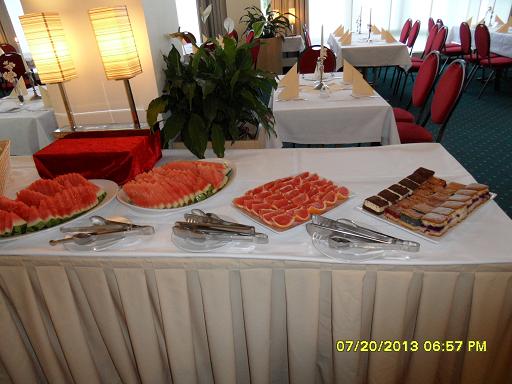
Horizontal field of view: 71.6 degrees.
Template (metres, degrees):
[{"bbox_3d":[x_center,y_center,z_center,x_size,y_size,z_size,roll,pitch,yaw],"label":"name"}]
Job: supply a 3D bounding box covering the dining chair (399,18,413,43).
[{"bbox_3d":[2.349,-2.528,6.282,0.580,0.930,0.460,-1,29,7],"label":"dining chair"}]

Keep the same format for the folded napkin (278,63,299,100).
[{"bbox_3d":[0.237,-0.765,2.502,0.160,0.220,0.150,-1,30,5],"label":"folded napkin"}]

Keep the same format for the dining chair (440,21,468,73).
[{"bbox_3d":[2.736,-1.923,5.077,0.520,0.900,0.450,-1,30,5],"label":"dining chair"}]

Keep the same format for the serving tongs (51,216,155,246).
[{"bbox_3d":[-0.515,0.127,1.196,0.310,0.045,0.120,-1,30,5],"label":"serving tongs"}]

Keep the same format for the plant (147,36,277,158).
[{"bbox_3d":[-0.205,-0.545,1.847,0.620,0.520,0.600,-1,29,7],"label":"plant"}]

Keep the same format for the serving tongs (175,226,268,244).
[{"bbox_3d":[-0.107,0.130,1.057,0.300,0.035,0.060,3,30,13],"label":"serving tongs"}]

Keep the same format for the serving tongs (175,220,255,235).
[{"bbox_3d":[-0.137,0.119,1.159,0.276,0.040,0.050,3,30,11],"label":"serving tongs"}]

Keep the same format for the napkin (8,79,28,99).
[{"bbox_3d":[-2.022,-0.912,3.068,0.150,0.165,0.120,-1,30,5],"label":"napkin"}]

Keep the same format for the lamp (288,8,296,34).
[{"bbox_3d":[0.685,-3.172,6.613,0.130,0.460,0.130,-1,29,7],"label":"lamp"}]

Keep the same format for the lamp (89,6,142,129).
[{"bbox_3d":[-0.544,-0.484,1.468,0.125,0.480,0.125,-1,29,7],"label":"lamp"}]

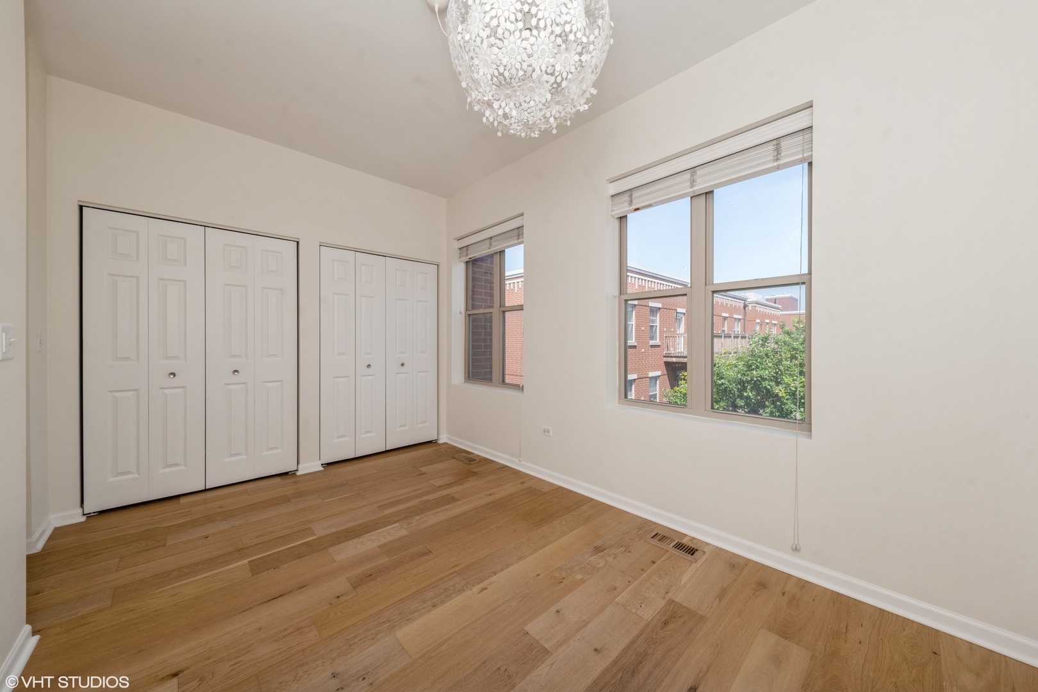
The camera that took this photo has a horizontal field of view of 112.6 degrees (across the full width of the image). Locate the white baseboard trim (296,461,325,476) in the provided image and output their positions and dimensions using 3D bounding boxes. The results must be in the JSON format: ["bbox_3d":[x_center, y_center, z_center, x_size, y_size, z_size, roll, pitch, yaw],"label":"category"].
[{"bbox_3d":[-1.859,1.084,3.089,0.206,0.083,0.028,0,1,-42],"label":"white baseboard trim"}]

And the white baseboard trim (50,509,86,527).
[{"bbox_3d":[-2.859,1.090,2.194,0.139,0.083,0.024,0,1,-42],"label":"white baseboard trim"}]

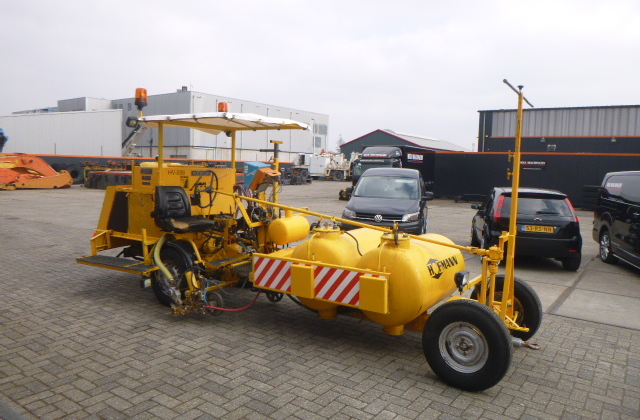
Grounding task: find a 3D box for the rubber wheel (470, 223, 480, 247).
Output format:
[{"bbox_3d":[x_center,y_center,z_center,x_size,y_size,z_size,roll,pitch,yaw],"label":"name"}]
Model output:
[{"bbox_3d":[3.713,0.545,11.007,0.190,0.580,0.580,3,5,14],"label":"rubber wheel"}]

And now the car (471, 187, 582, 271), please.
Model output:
[{"bbox_3d":[4.153,0.229,9.656,1.690,1.460,3.920,3,5,14],"label":"car"}]

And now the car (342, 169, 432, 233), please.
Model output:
[{"bbox_3d":[1.772,-0.134,11.634,1.800,1.820,4.420,3,5,14],"label":"car"}]

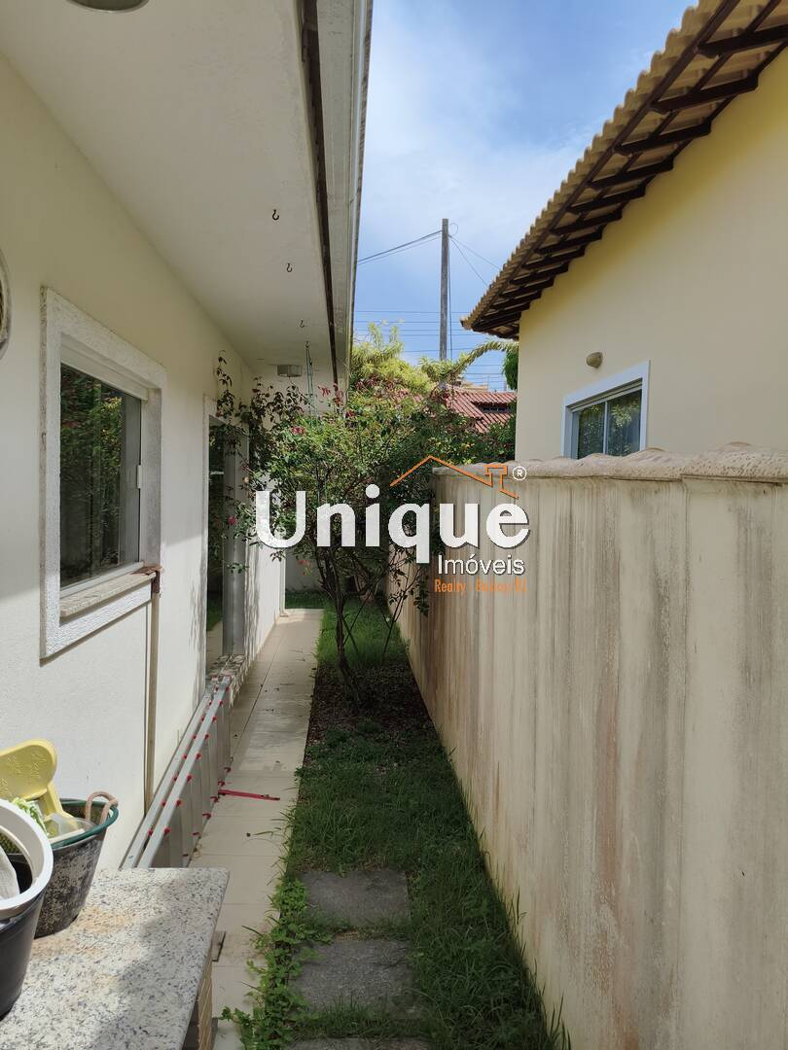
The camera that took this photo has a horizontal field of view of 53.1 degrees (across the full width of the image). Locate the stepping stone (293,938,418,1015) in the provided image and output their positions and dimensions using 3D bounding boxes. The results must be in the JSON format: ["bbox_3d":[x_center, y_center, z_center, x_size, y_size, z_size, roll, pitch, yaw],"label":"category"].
[{"bbox_3d":[-0.143,1.715,2.966,0.485,0.045,0.485,1,2,-4],"label":"stepping stone"}]

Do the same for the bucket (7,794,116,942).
[{"bbox_3d":[-0.837,0.824,1.890,0.315,0.240,0.315,1,2,-4],"label":"bucket"}]

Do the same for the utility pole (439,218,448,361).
[{"bbox_3d":[0.968,-2.532,16.156,0.150,7.370,0.150,1,2,-4],"label":"utility pole"}]

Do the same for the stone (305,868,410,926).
[{"bbox_3d":[-0.184,1.690,3.534,0.485,0.045,0.485,1,2,-4],"label":"stone"}]

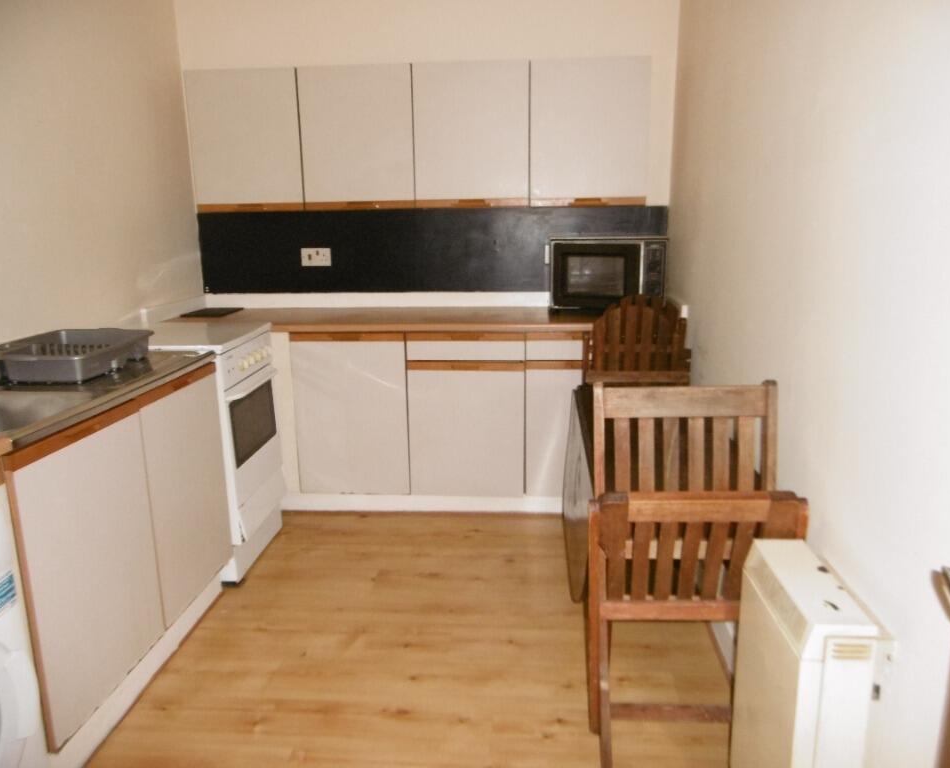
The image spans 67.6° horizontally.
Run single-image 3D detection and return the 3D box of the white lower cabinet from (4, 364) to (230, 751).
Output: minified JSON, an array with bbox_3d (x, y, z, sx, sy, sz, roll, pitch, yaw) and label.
[{"bbox_3d":[-1.202,0.388,2.004,0.591,0.716,1.002,0,13,4],"label":"white lower cabinet"}]

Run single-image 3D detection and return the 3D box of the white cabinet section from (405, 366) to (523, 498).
[{"bbox_3d":[-0.035,0.200,3.053,0.500,0.593,0.025,0,13,4],"label":"white cabinet section"}]

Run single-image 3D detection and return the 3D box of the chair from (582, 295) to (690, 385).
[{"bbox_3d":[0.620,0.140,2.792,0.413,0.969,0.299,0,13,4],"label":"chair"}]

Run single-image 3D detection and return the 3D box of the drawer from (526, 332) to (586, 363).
[{"bbox_3d":[0.349,-0.202,3.149,0.245,0.126,0.430,0,13,4],"label":"drawer"}]

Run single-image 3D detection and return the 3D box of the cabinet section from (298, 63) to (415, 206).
[{"bbox_3d":[-0.507,-1.103,3.250,0.502,0.600,0.287,0,13,5],"label":"cabinet section"}]

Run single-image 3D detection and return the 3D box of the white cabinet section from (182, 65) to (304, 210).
[{"bbox_3d":[-1.007,-1.106,3.292,0.501,0.600,0.287,0,13,5],"label":"white cabinet section"}]

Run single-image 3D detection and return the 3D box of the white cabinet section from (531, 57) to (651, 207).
[{"bbox_3d":[0.498,-1.097,3.167,0.501,0.600,0.287,0,13,5],"label":"white cabinet section"}]

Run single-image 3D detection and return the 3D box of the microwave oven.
[{"bbox_3d":[0.621,-0.529,3.407,0.530,0.340,0.324,0,13,4],"label":"microwave oven"}]

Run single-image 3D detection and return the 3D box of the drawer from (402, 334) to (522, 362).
[{"bbox_3d":[-0.026,-0.204,3.175,0.500,0.123,0.430,0,13,4],"label":"drawer"}]

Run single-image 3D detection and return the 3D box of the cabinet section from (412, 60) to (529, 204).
[{"bbox_3d":[-0.004,-1.100,3.209,0.508,0.600,0.287,0,13,5],"label":"cabinet section"}]

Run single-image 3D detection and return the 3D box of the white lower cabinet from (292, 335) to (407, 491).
[{"bbox_3d":[-0.516,0.074,3.334,0.498,0.725,0.550,0,13,4],"label":"white lower cabinet"}]

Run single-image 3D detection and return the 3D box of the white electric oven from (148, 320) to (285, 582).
[{"bbox_3d":[-1.125,0.235,2.723,0.598,0.855,0.498,0,13,4],"label":"white electric oven"}]

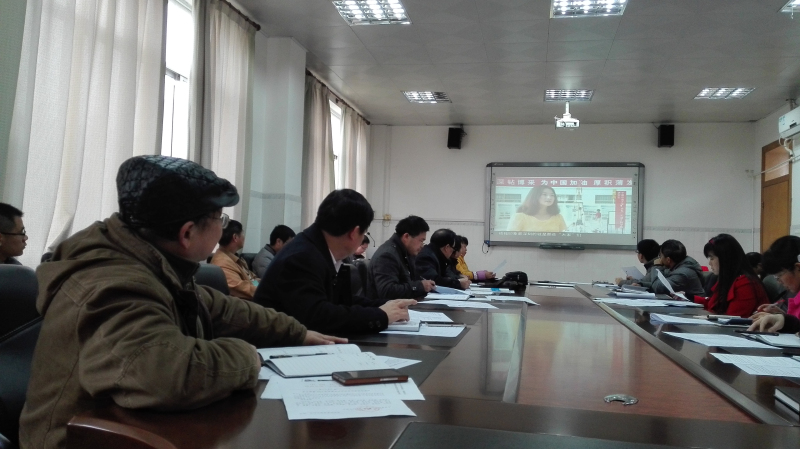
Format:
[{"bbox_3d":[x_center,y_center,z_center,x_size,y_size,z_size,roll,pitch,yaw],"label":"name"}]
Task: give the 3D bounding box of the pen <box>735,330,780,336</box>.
[{"bbox_3d":[1.188,0.363,1.905,0.135,0.012,0.012,1,-3,29],"label":"pen"}]

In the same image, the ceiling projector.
[{"bbox_3d":[2.180,-1.414,7.439,0.310,0.320,0.260,2,-3,13],"label":"ceiling projector"}]

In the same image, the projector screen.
[{"bbox_3d":[2.480,-0.301,8.702,2.307,1.312,0.070,2,-3,13],"label":"projector screen"}]

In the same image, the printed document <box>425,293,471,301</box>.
[{"bbox_3d":[0.284,0.419,3.324,0.250,0.020,0.260,2,-3,13],"label":"printed document"}]

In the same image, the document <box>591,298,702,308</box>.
[{"bbox_3d":[1.385,0.437,3.191,0.490,0.012,0.300,2,-3,5],"label":"document"}]

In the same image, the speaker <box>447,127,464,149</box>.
[{"bbox_3d":[0.852,-1.319,8.843,0.200,0.310,0.200,2,-3,13],"label":"speaker"}]

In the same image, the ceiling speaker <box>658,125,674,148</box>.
[{"bbox_3d":[3.789,-1.248,8.156,0.205,0.310,0.200,2,-3,13],"label":"ceiling speaker"}]

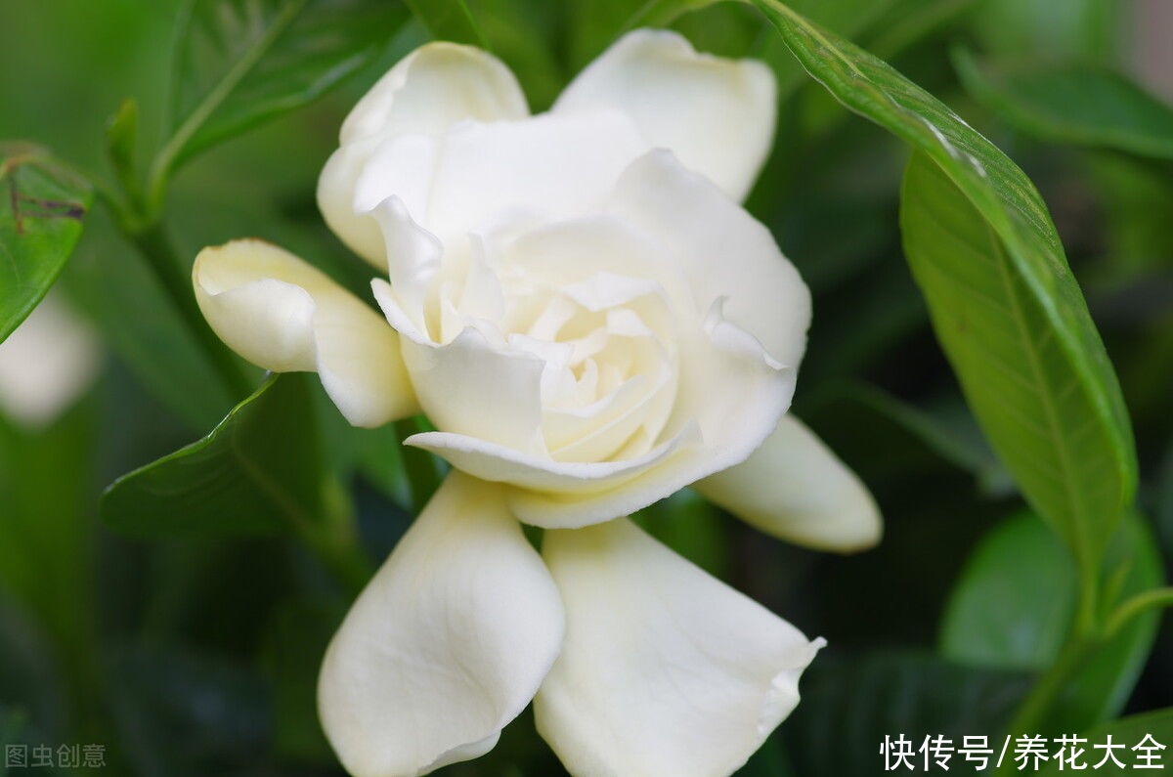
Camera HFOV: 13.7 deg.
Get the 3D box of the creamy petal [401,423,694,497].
[{"bbox_3d":[-0.004,0.008,0.547,0.033,0.008,0.012,-1,12,-3],"label":"creamy petal"}]

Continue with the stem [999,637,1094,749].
[{"bbox_3d":[0.054,0.036,0.575,0.004,0.015,0.004,30,6,3],"label":"stem"}]

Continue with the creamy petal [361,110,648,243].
[{"bbox_3d":[-0.010,-0.024,0.555,0.033,0.016,0.010,3,-15,1],"label":"creamy petal"}]

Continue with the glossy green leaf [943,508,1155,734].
[{"bbox_3d":[0.057,0.029,0.600,0.026,0.027,0.009,6,-12,7],"label":"glossy green leaf"}]

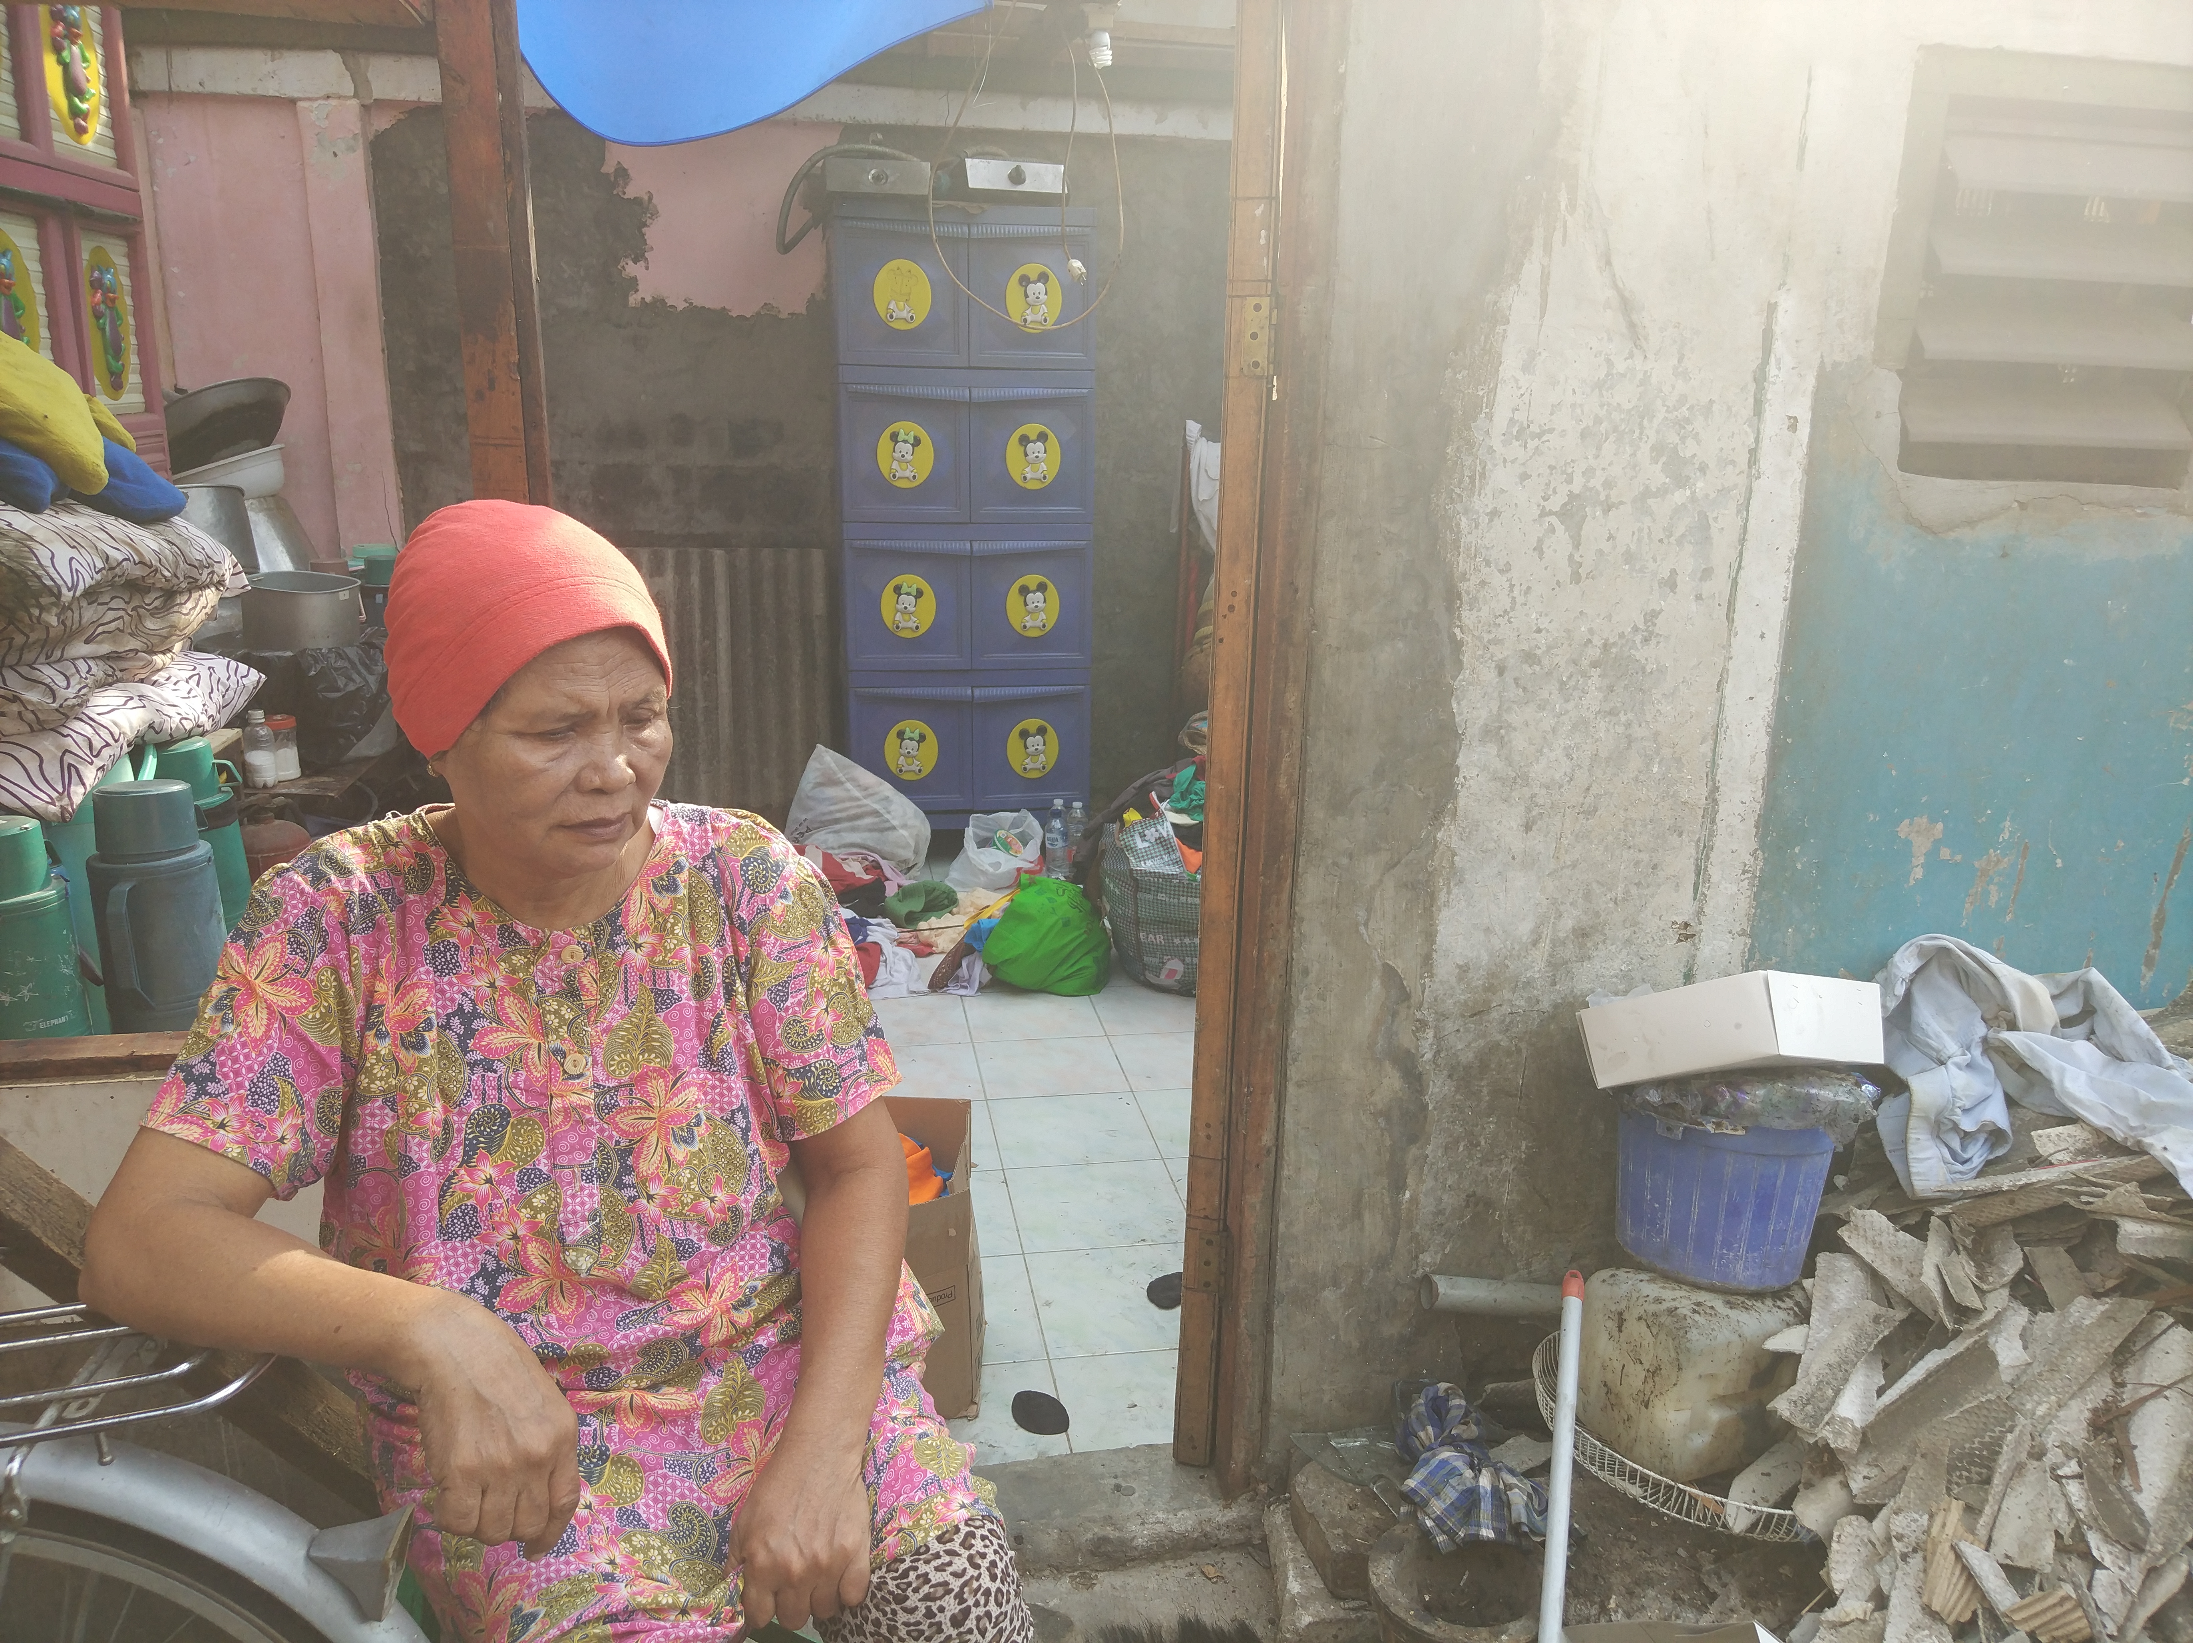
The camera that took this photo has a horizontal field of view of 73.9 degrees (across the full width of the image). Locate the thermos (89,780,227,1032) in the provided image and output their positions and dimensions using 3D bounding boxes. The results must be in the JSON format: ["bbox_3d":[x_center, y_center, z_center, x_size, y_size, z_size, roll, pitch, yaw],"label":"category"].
[{"bbox_3d":[-1.273,0.128,1.972,0.143,0.340,0.178,0,14,-5],"label":"thermos"}]

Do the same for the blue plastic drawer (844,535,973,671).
[{"bbox_3d":[-0.608,-0.710,4.651,0.372,0.405,0.400,-2,14,-10],"label":"blue plastic drawer"}]

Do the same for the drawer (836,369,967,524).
[{"bbox_3d":[-0.601,-1.157,4.538,0.372,0.425,0.400,-2,14,-10],"label":"drawer"}]

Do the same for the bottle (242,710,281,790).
[{"bbox_3d":[-1.633,-0.147,2.831,0.062,0.155,0.062,-2,14,-10],"label":"bottle"}]

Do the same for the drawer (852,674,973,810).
[{"bbox_3d":[-0.634,-0.306,4.930,0.398,0.453,0.420,-2,14,-10],"label":"drawer"}]

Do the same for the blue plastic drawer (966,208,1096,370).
[{"bbox_3d":[-0.235,-1.678,4.657,0.396,0.461,0.420,-2,14,-10],"label":"blue plastic drawer"}]

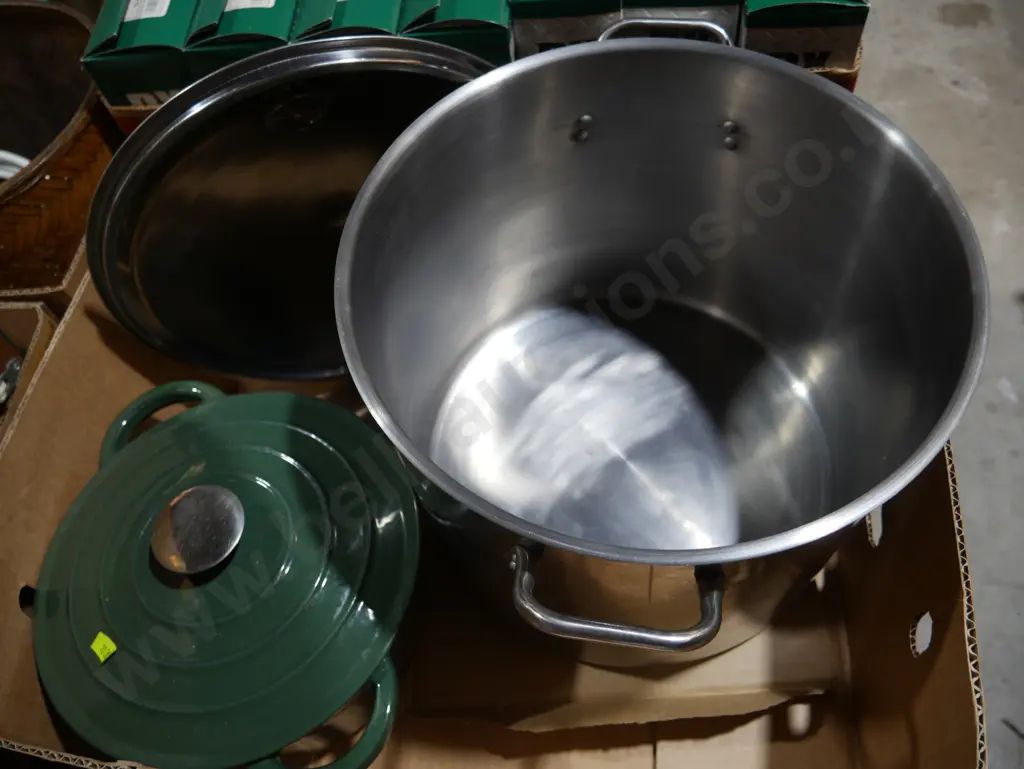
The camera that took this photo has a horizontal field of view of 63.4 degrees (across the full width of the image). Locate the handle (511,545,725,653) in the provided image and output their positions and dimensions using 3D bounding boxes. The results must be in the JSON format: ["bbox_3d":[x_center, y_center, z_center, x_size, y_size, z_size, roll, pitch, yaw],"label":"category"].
[{"bbox_3d":[0.050,0.106,0.393,0.110,0.068,0.046,6,61,8],"label":"handle"}]

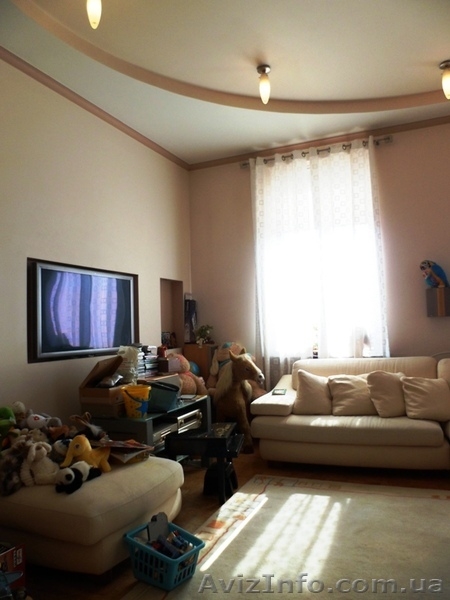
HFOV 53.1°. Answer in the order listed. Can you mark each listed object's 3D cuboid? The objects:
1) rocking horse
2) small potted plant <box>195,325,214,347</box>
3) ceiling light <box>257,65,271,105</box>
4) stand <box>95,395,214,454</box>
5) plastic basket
[{"bbox_3d":[0.125,0.950,4.455,0.400,0.960,0.820,-1,-3,-13],"label":"rocking horse"},{"bbox_3d":[-0.234,0.406,5.150,0.220,0.240,0.220,-1,-3,0],"label":"small potted plant"},{"bbox_3d":[0.330,-1.771,3.723,0.108,0.305,0.108,-1,-3,0],"label":"ceiling light"},{"bbox_3d":[-0.588,1.169,3.909,0.520,0.508,1.050,-3,-3,24],"label":"stand"},{"bbox_3d":[-0.287,1.241,2.173,0.360,0.184,0.225,-4,-4,42],"label":"plastic basket"}]

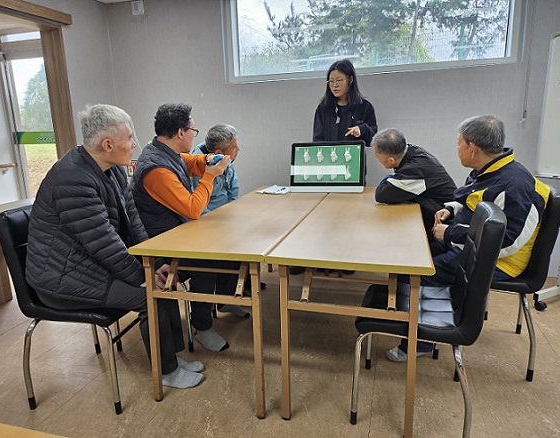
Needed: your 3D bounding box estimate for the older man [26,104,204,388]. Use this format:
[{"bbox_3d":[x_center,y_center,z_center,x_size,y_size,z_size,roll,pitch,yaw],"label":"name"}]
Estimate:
[{"bbox_3d":[-0.716,0.154,1.845,0.700,1.300,0.480,0,13,4],"label":"older man"}]

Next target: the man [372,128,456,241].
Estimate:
[{"bbox_3d":[0.982,0.000,2.664,0.760,1.180,0.520,4,14,24],"label":"man"}]

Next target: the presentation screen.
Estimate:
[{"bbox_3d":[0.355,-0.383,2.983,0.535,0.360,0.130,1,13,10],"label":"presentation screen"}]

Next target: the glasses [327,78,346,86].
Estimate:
[{"bbox_3d":[0.445,-1.067,3.164,0.140,0.045,0.140,8,15,36],"label":"glasses"}]

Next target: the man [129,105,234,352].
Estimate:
[{"bbox_3d":[-0.530,0.030,2.322,0.660,1.330,0.500,0,13,4],"label":"man"}]

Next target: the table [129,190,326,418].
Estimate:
[{"bbox_3d":[-0.073,0.289,2.504,0.580,0.727,1.840,2,13,16],"label":"table"}]

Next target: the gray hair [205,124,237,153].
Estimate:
[{"bbox_3d":[-0.398,-0.552,2.738,0.210,0.160,0.170,-7,14,-24],"label":"gray hair"}]

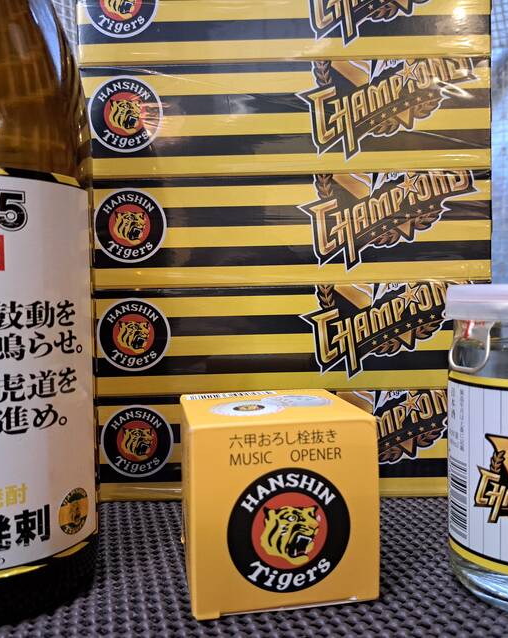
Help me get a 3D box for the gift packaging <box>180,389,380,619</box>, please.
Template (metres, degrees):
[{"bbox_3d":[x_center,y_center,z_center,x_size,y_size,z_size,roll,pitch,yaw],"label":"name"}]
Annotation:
[{"bbox_3d":[0.006,0.065,0.229,0.064,0.064,0.063,-1,2,-10],"label":"gift packaging"}]

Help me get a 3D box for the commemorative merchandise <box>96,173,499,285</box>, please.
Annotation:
[{"bbox_3d":[0.020,-0.049,0.375,0.203,0.055,0.150,-1,2,1],"label":"commemorative merchandise"}]

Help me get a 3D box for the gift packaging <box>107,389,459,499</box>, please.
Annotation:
[{"bbox_3d":[0.022,0.062,0.380,0.203,0.055,0.150,-1,2,1],"label":"gift packaging"}]

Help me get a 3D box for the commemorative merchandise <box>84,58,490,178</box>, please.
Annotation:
[{"bbox_3d":[0.019,-0.105,0.373,0.203,0.055,0.150,-1,2,1],"label":"commemorative merchandise"}]

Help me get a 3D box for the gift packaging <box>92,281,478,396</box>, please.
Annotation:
[{"bbox_3d":[0.021,0.007,0.378,0.203,0.055,0.150,-1,2,1],"label":"gift packaging"}]

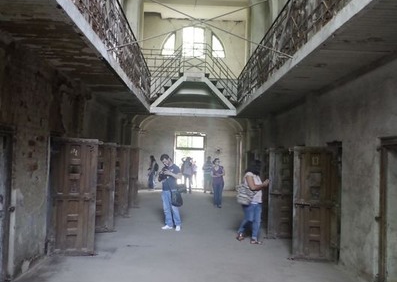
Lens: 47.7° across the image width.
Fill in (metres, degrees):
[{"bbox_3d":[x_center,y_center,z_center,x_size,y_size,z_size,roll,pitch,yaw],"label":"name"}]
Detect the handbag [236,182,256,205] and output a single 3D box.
[{"bbox_3d":[0.949,1.044,8.875,0.360,0.440,0.180,1,-2,24],"label":"handbag"}]

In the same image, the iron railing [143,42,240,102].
[{"bbox_3d":[-0.129,-1.865,14.279,2.690,2.100,0.800,2,-2,-1],"label":"iron railing"}]

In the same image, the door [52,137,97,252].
[{"bbox_3d":[-2.040,0.911,7.402,0.735,1.900,0.070,2,-2,-5],"label":"door"}]

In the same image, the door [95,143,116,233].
[{"bbox_3d":[-2.111,0.991,9.590,0.735,1.900,0.070,3,-2,-21],"label":"door"}]

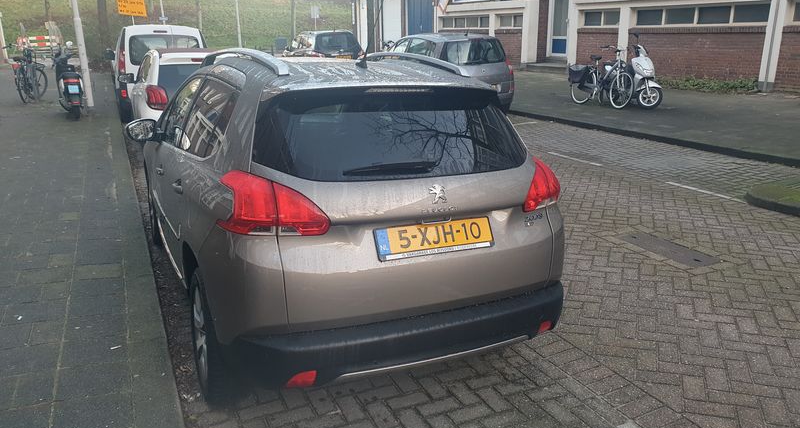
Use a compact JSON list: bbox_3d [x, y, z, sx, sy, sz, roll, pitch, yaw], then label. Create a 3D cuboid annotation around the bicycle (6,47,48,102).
[{"bbox_3d":[-7.067,-2.647,11.400,0.600,1.120,1.750,-9,18,-27],"label":"bicycle"}]

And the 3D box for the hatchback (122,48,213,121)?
[{"bbox_3d":[-2.930,-1.560,8.400,1.640,1.470,3.600,-8,18,-24],"label":"hatchback"}]

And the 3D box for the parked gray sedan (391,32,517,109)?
[{"bbox_3d":[0.730,-3.120,13.250,1.810,1.620,4.270,-9,18,-25],"label":"parked gray sedan"}]

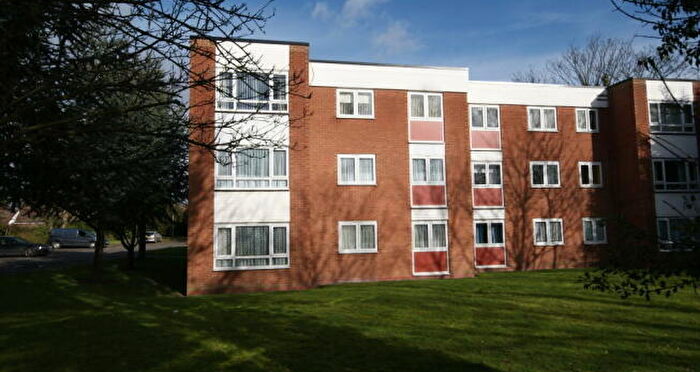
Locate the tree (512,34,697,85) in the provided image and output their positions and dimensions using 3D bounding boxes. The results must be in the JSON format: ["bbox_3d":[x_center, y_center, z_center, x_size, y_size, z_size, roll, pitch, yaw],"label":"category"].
[{"bbox_3d":[21.380,-4.085,36.576,13.800,17.800,13.000,-4,-6,31],"label":"tree"}]

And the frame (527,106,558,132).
[{"bbox_3d":[9.022,-3.107,20.047,1.474,1.175,0.100,0,-5,-9],"label":"frame"}]

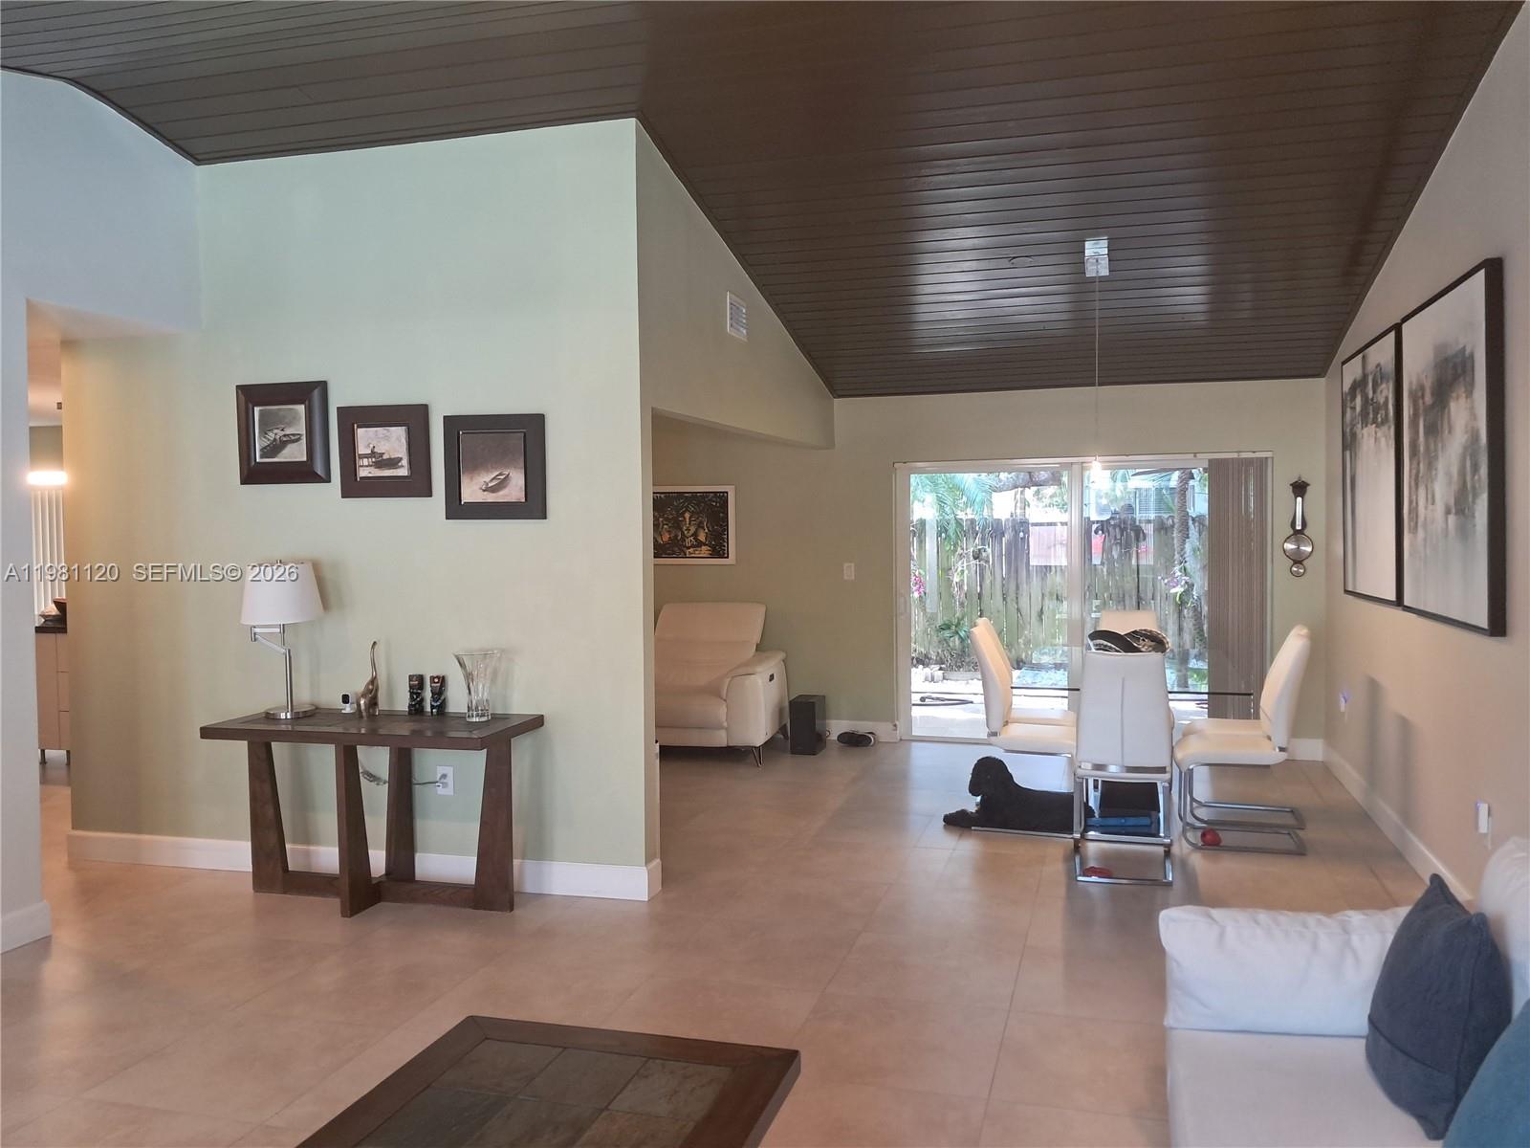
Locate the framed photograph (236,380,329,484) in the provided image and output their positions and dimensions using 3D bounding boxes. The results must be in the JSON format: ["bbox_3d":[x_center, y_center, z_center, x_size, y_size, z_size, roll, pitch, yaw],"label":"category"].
[{"bbox_3d":[-2.122,-0.615,5.242,0.457,0.441,0.035,0,2,15],"label":"framed photograph"}]

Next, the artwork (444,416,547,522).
[{"bbox_3d":[-1.147,-0.451,5.049,0.464,0.441,0.030,0,2,16],"label":"artwork"}]

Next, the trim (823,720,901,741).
[{"bbox_3d":[0.682,1.125,8.521,0.566,0.143,0.020,0,2,16],"label":"trim"}]

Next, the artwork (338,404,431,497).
[{"bbox_3d":[-1.631,-0.522,5.116,0.439,0.395,0.025,0,2,15],"label":"artwork"}]

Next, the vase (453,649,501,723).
[{"bbox_3d":[-1.185,0.459,4.936,0.195,0.295,0.195,0,2,16],"label":"vase"}]

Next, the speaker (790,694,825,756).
[{"bbox_3d":[0.291,1.037,8.172,0.178,0.360,0.260,0,2,16],"label":"speaker"}]

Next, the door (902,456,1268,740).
[{"bbox_3d":[2.109,0.209,8.092,2.434,1.967,0.120,0,2,16],"label":"door"}]

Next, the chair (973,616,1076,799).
[{"bbox_3d":[1.351,0.761,6.104,0.570,1.020,0.440,0,2,21],"label":"chair"}]

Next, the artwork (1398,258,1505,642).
[{"bbox_3d":[2.714,-0.462,4.753,0.045,1.307,1.311,0,2,16],"label":"artwork"}]

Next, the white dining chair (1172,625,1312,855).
[{"bbox_3d":[2.253,0.778,5.687,0.596,0.993,0.417,0,2,16],"label":"white dining chair"}]

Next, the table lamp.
[{"bbox_3d":[-2.082,0.280,5.146,0.360,0.668,0.360,0,2,16],"label":"table lamp"}]

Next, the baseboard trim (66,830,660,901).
[{"bbox_3d":[-1.861,1.267,5.323,2.911,0.144,0.165,0,2,15],"label":"baseboard trim"}]

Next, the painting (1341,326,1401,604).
[{"bbox_3d":[3.183,-0.535,6.249,0.055,1.325,1.350,0,2,16],"label":"painting"}]

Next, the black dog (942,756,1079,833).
[{"bbox_3d":[1.298,1.097,6.064,0.755,0.354,0.298,0,2,16],"label":"black dog"}]

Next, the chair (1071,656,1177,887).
[{"bbox_3d":[1.586,0.808,5.274,0.417,0.979,0.596,0,2,16],"label":"chair"}]

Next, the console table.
[{"bbox_3d":[-1.602,0.991,4.961,1.264,0.757,0.534,0,2,16],"label":"console table"}]

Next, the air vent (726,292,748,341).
[{"bbox_3d":[-0.148,-1.338,6.256,0.025,0.200,0.350,0,2,16],"label":"air vent"}]

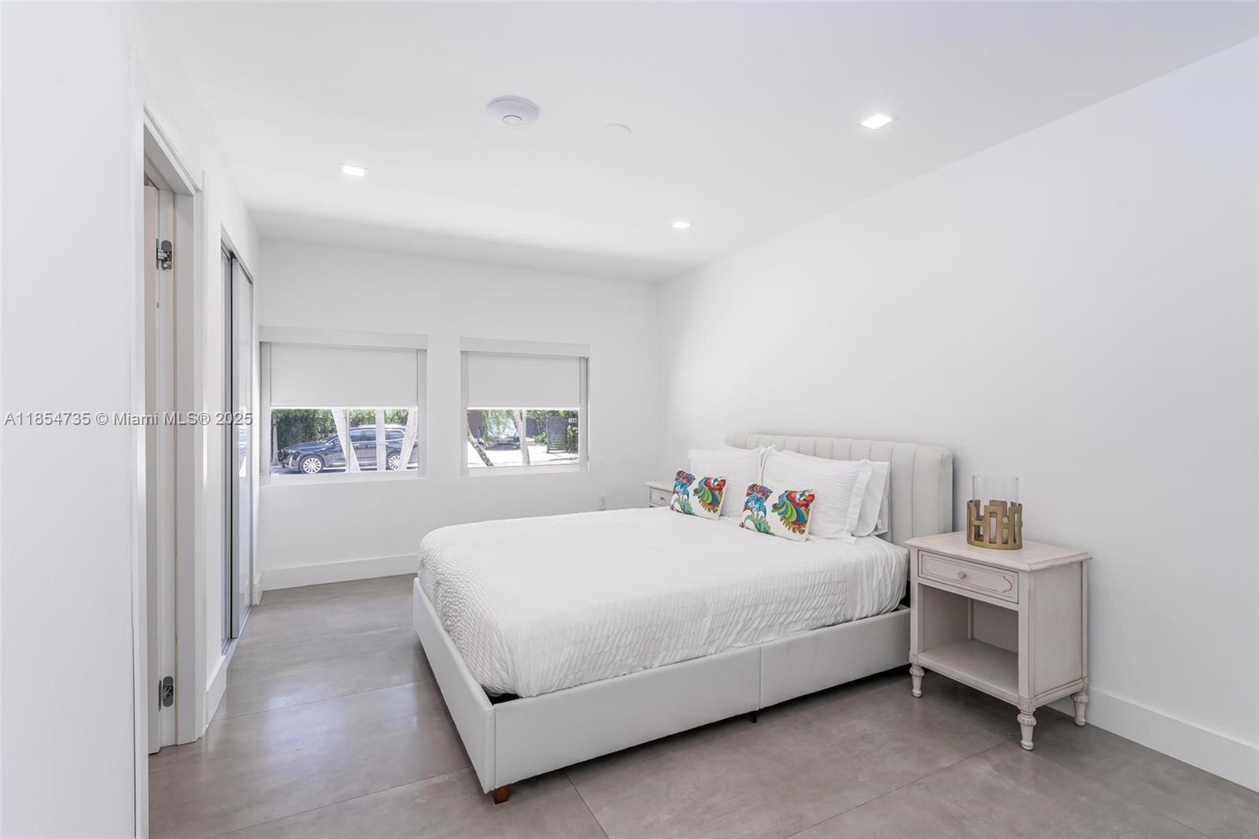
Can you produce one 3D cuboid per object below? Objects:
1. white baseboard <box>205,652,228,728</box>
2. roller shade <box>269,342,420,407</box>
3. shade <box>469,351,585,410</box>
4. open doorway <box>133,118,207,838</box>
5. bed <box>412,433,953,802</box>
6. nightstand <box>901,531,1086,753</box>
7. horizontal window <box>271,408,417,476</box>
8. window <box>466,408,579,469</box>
[{"bbox_3d":[-1.711,1.112,2.456,0.018,0.141,0.398,0,1,-26],"label":"white baseboard"},{"bbox_3d":[-2.041,-0.313,4.315,0.973,0.448,0.040,0,1,-26],"label":"roller shade"},{"bbox_3d":[-0.851,-0.318,4.908,0.963,0.449,0.040,0,1,-26],"label":"shade"},{"bbox_3d":[-1.479,0.145,1.849,0.120,2.085,0.922,0,1,-26],"label":"open doorway"},{"bbox_3d":[0.164,0.646,3.045,2.223,1.066,1.664,0,1,-28],"label":"bed"},{"bbox_3d":[1.500,0.856,2.431,0.392,0.659,0.506,0,1,-28],"label":"nightstand"},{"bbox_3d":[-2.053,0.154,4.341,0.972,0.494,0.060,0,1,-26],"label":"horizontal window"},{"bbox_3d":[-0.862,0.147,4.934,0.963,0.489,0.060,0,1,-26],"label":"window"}]

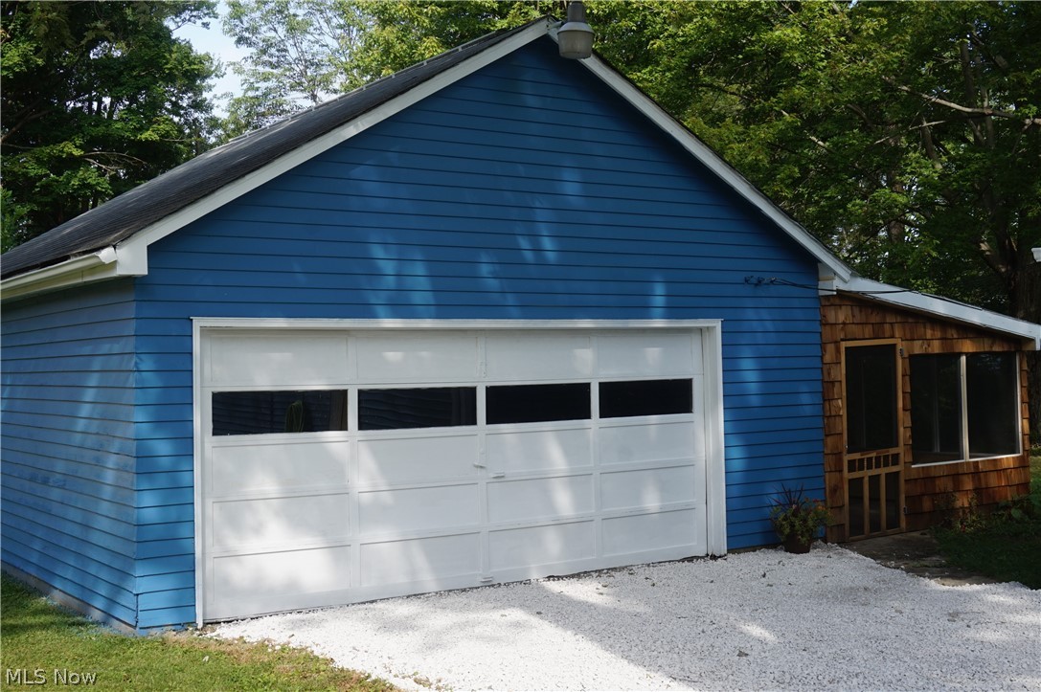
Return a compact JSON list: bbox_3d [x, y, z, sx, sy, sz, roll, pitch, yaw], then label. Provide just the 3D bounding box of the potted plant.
[{"bbox_3d":[2.600,1.611,11.550,0.570,0.630,0.540,-1,-1,0],"label":"potted plant"}]

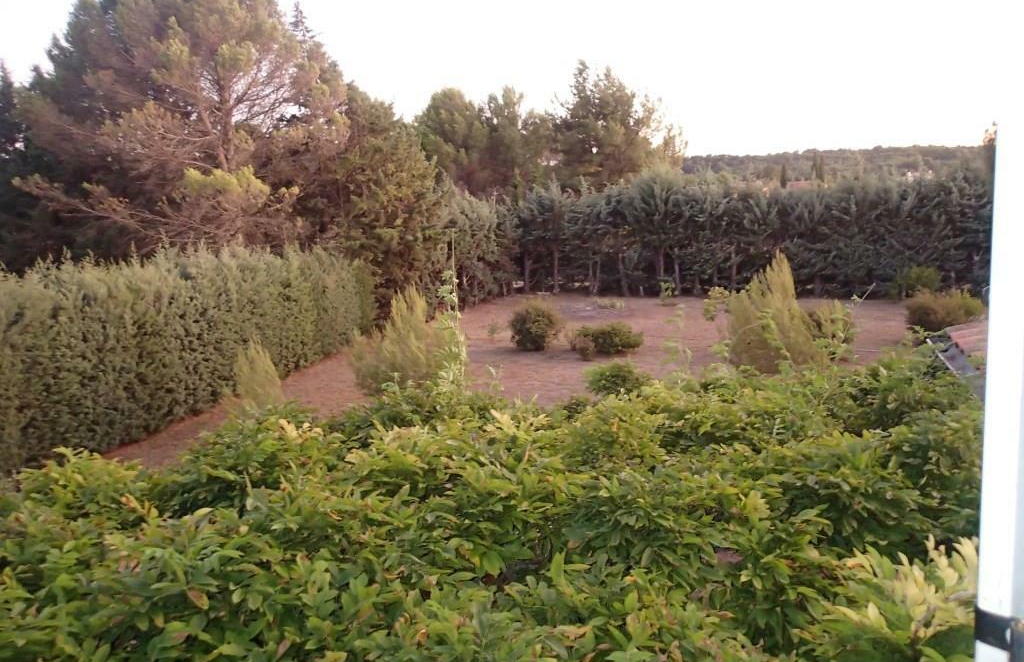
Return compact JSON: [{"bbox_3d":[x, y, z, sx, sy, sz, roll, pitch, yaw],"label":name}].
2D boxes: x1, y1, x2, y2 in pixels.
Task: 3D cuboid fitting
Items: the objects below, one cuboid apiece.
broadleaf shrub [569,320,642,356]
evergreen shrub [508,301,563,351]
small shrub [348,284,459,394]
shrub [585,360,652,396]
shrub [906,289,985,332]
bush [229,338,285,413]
[{"bbox_3d":[2.568,0.173,19.846,1.990,0.870,1.490,1,9,7],"label":"broadleaf shrub"},{"bbox_3d":[0.636,-0.161,20.602,1.480,1.330,1.400,0,9,2],"label":"evergreen shrub"},{"bbox_3d":[-2.415,0.182,15.864,2.190,2.240,1.860,-2,9,-9],"label":"small shrub"},{"bbox_3d":[2.217,0.986,15.288,1.390,0.720,1.320,1,9,8],"label":"shrub"},{"bbox_3d":[13.423,-0.640,22.770,2.200,1.280,1.850,5,11,30],"label":"shrub"},{"bbox_3d":[-4.985,0.860,14.328,1.020,1.450,0.950,-4,10,-19],"label":"bush"}]

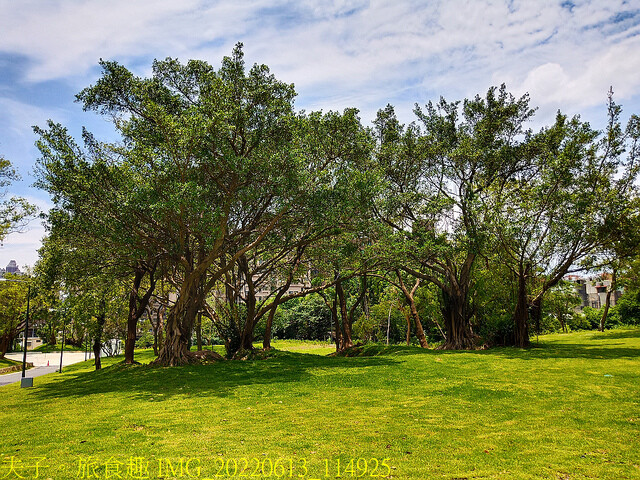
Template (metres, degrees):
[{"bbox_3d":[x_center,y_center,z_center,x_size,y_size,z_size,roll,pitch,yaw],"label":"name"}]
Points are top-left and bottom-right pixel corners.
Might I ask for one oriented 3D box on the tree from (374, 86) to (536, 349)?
[{"bbox_3d":[4.900,-0.920,16.800,6.000,9.500,5.700,0,-6,0],"label":"tree"}]

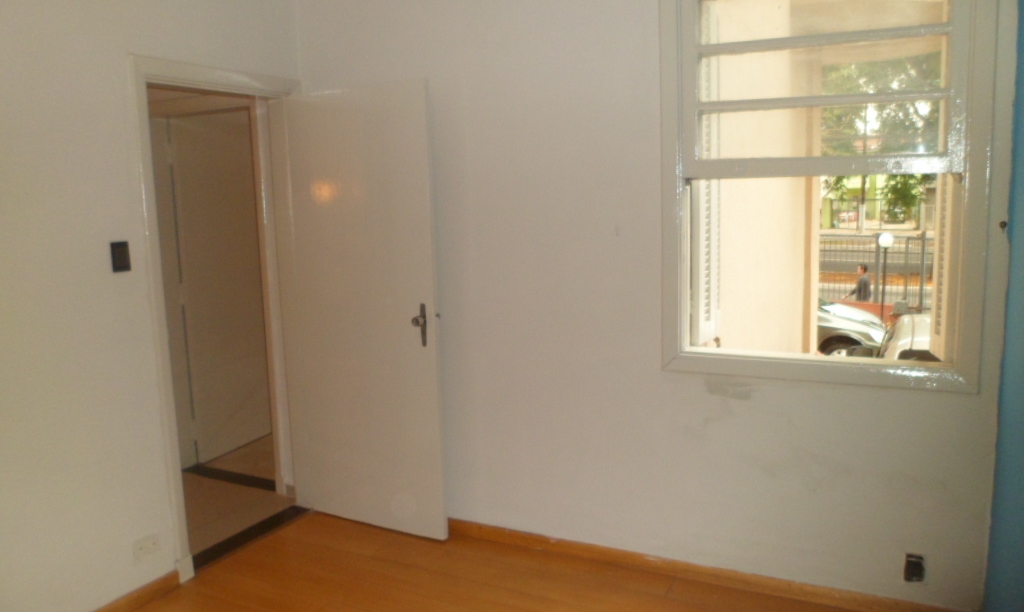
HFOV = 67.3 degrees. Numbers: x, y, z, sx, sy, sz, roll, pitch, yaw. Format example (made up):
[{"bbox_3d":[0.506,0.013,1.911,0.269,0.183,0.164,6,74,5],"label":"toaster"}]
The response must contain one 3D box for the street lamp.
[{"bbox_3d":[7.433,-0.294,15.360,0.300,2.320,0.300,3,9,32],"label":"street lamp"}]

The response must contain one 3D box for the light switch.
[{"bbox_3d":[-1.491,-0.187,2.937,0.012,0.117,0.078,2,9,26],"label":"light switch"}]

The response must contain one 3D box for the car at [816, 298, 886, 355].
[{"bbox_3d":[5.164,0.252,14.860,3.950,1.500,1.680,3,9,32],"label":"car"}]

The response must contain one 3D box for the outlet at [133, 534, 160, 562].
[{"bbox_3d":[-1.465,0.973,3.088,0.012,0.080,0.120,2,9,26],"label":"outlet"}]

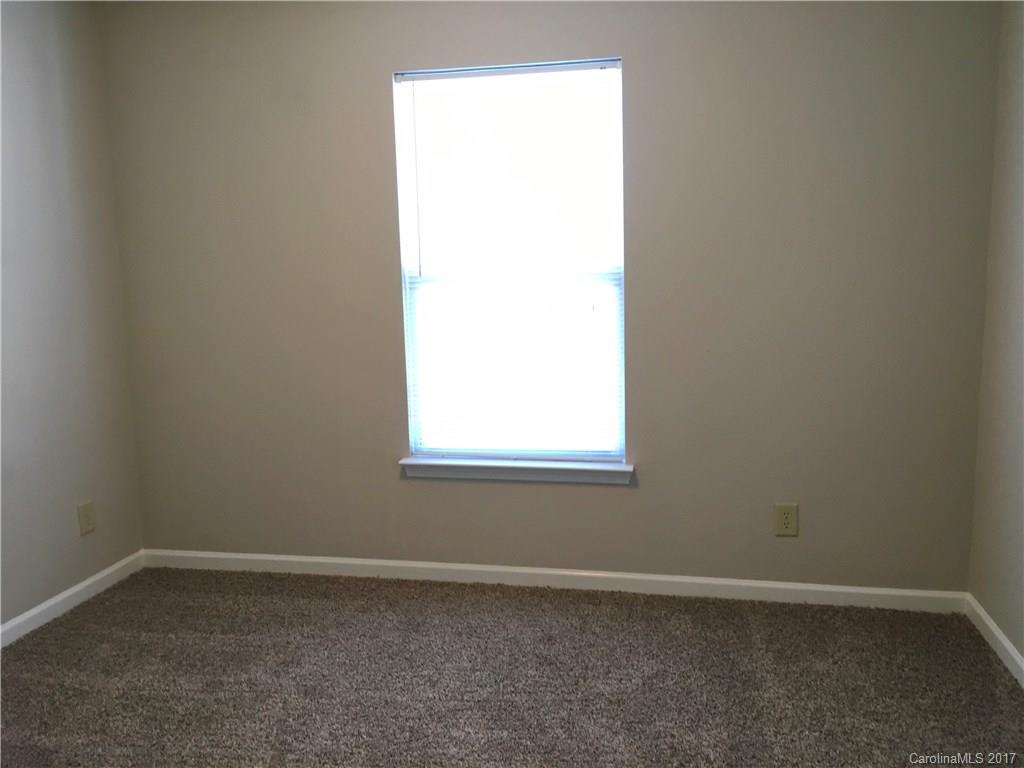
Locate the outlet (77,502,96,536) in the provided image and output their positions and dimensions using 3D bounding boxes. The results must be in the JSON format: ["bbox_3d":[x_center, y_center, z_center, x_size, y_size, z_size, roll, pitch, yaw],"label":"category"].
[{"bbox_3d":[-1.759,0.557,3.554,0.008,0.122,0.078,0,8,12],"label":"outlet"}]

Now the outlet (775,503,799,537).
[{"bbox_3d":[1.061,0.526,3.307,0.078,0.122,0.008,0,8,12],"label":"outlet"}]

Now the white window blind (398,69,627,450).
[{"bbox_3d":[-0.001,-0.462,3.442,0.889,1.550,0.040,0,8,12],"label":"white window blind"}]

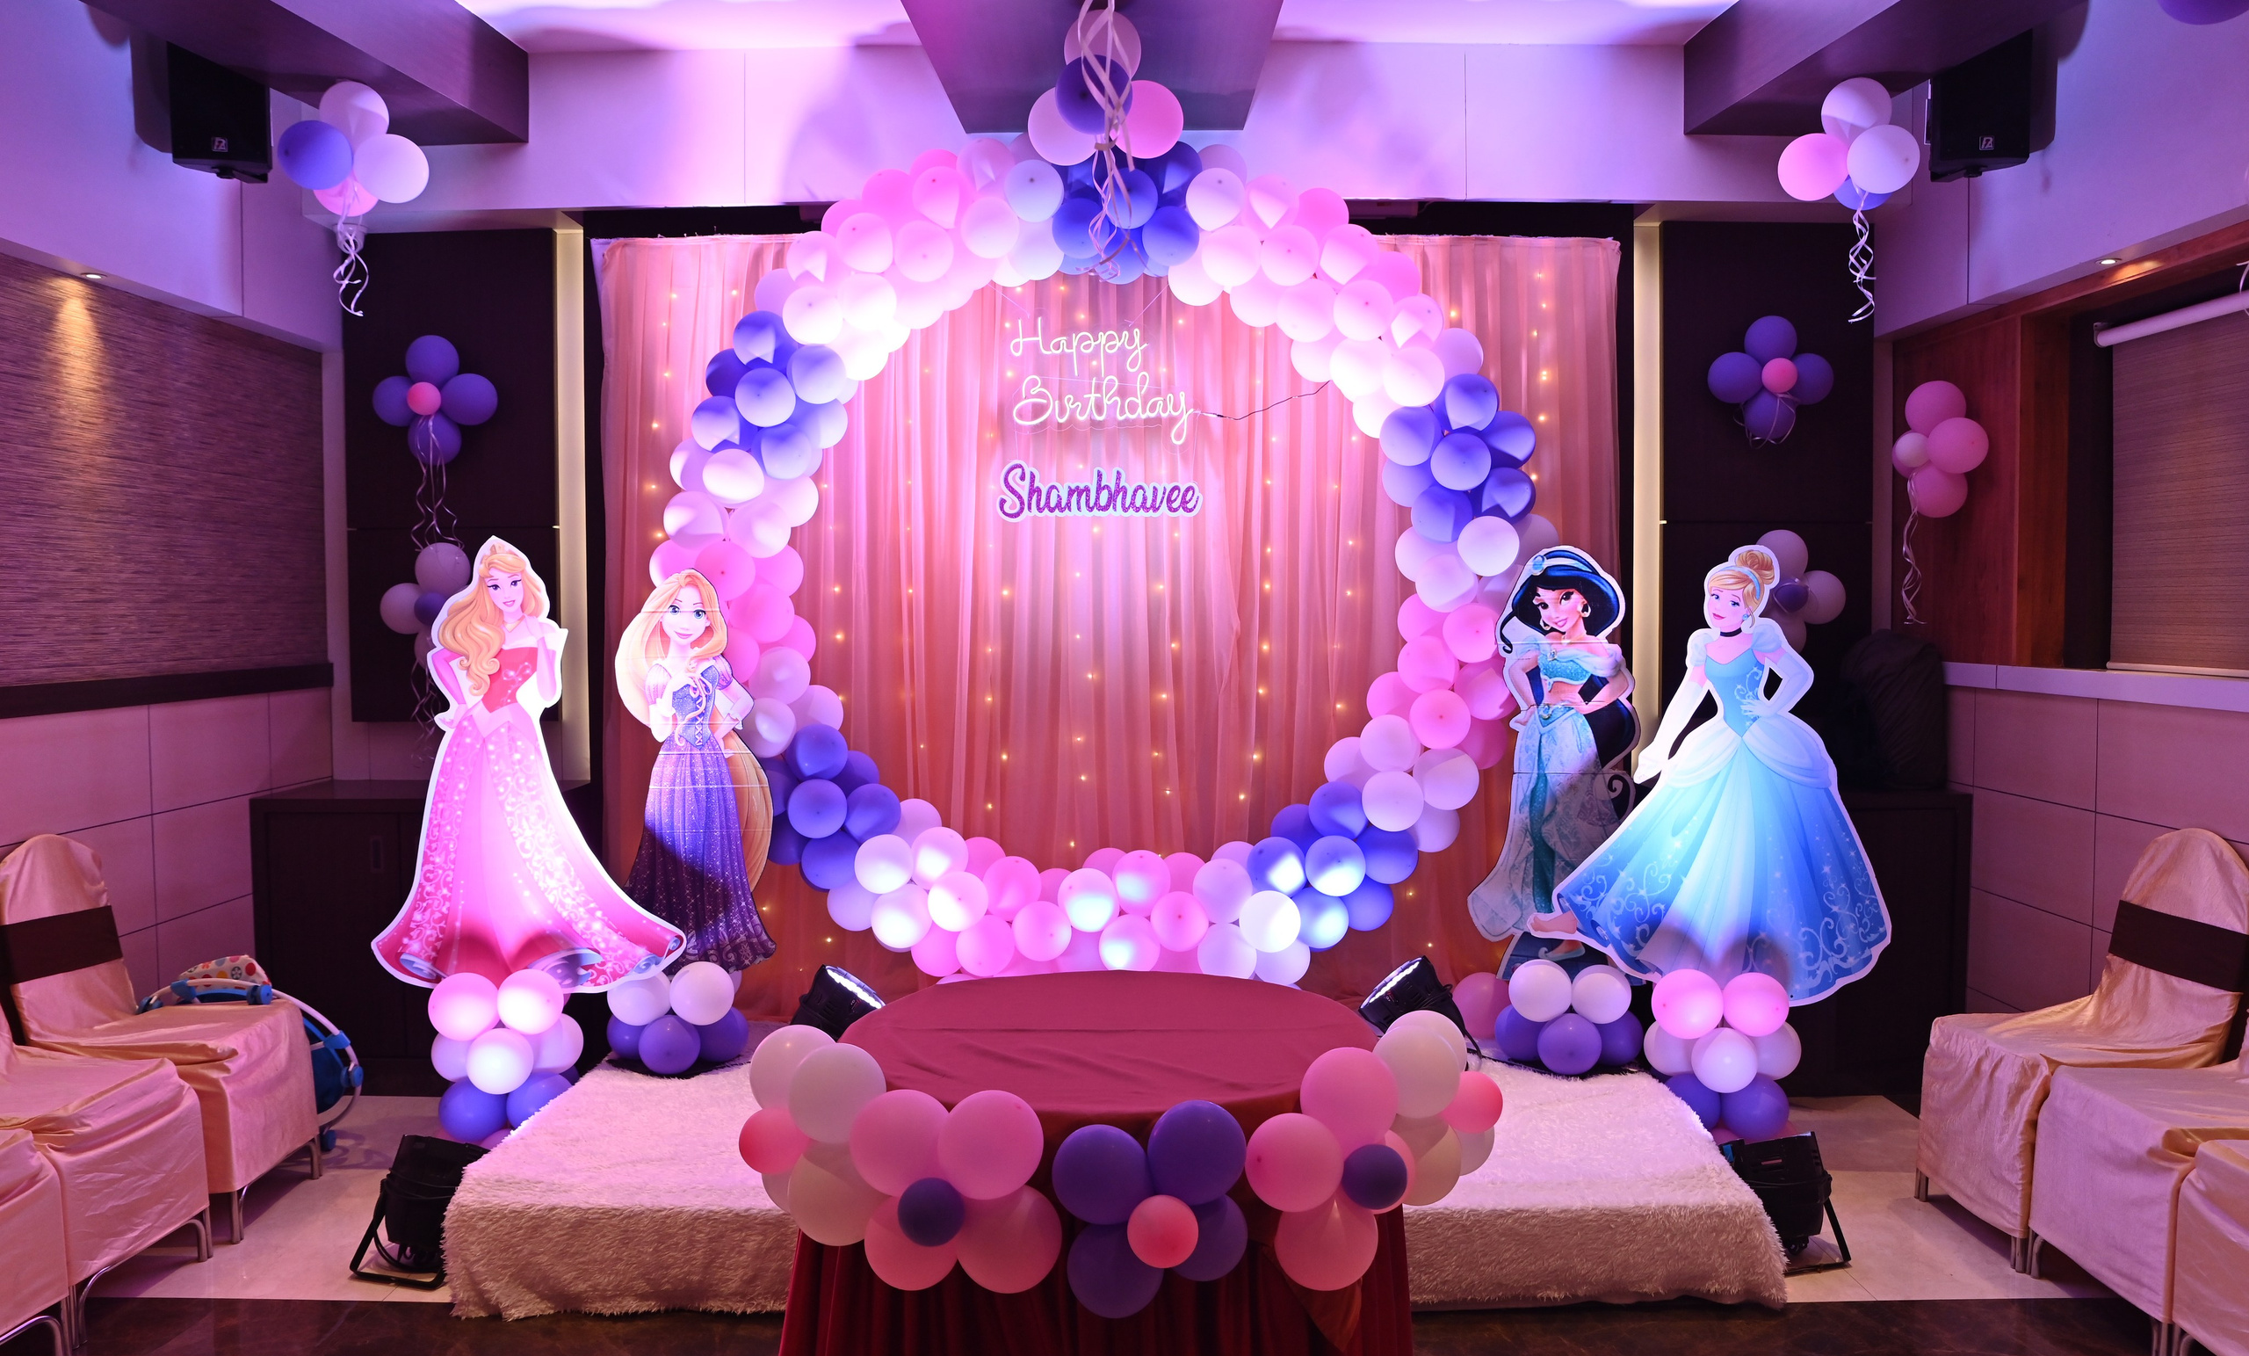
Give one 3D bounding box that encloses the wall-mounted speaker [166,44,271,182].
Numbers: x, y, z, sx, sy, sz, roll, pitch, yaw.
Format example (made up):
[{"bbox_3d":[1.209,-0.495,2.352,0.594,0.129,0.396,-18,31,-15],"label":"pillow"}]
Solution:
[{"bbox_3d":[-2.488,-1.629,4.515,0.250,0.410,0.240,-1,8,-15],"label":"wall-mounted speaker"}]

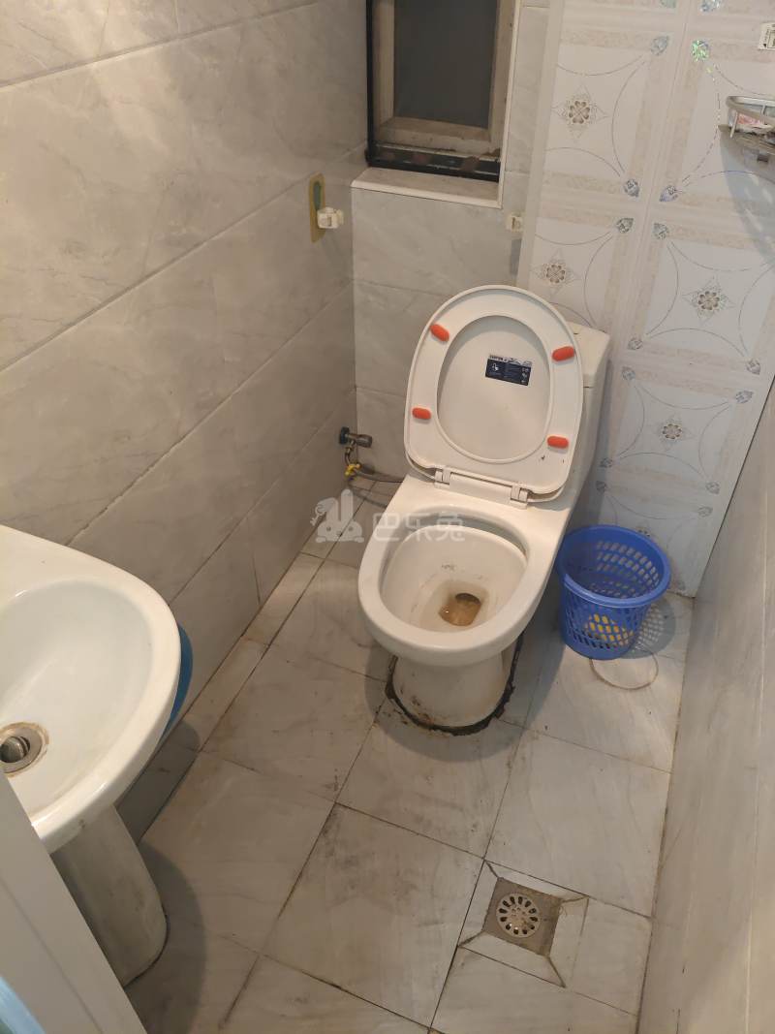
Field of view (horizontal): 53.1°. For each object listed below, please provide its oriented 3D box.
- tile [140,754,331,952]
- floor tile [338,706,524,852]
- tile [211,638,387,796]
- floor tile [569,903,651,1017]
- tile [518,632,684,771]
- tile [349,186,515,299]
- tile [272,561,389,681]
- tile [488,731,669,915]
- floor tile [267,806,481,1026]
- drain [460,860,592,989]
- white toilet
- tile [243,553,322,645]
[{"bbox_3d":[-0.295,0.610,1.447,0.300,0.010,0.300,15,43,15],"label":"tile"},{"bbox_3d":[0.093,0.503,1.579,0.300,0.010,0.300,15,43,15],"label":"floor tile"},{"bbox_3d":[-0.186,0.427,1.658,0.300,0.010,0.300,15,43,15],"label":"tile"},{"bbox_3d":[0.380,0.741,1.314,0.106,0.010,0.160,15,43,15],"label":"floor tile"},{"bbox_3d":[0.481,0.387,1.701,0.300,0.010,0.300,14,43,16],"label":"tile"},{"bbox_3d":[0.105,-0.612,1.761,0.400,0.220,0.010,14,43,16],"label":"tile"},{"bbox_3d":[-0.078,0.243,1.866,0.300,0.010,0.300,14,43,16],"label":"tile"},{"bbox_3d":[0.374,0.576,1.503,0.300,0.010,0.300,15,43,15],"label":"tile"},{"bbox_3d":[-0.015,0.684,1.370,0.300,0.010,0.300,15,43,15],"label":"floor tile"},{"bbox_3d":[0.233,0.701,1.342,0.186,0.014,0.168,14,43,16],"label":"drain"},{"bbox_3d":[0.171,-0.005,1.546,0.365,0.795,0.710,14,42,16],"label":"white toilet"},{"bbox_3d":[-0.252,0.201,1.919,0.069,0.010,0.300,15,42,16],"label":"tile"}]

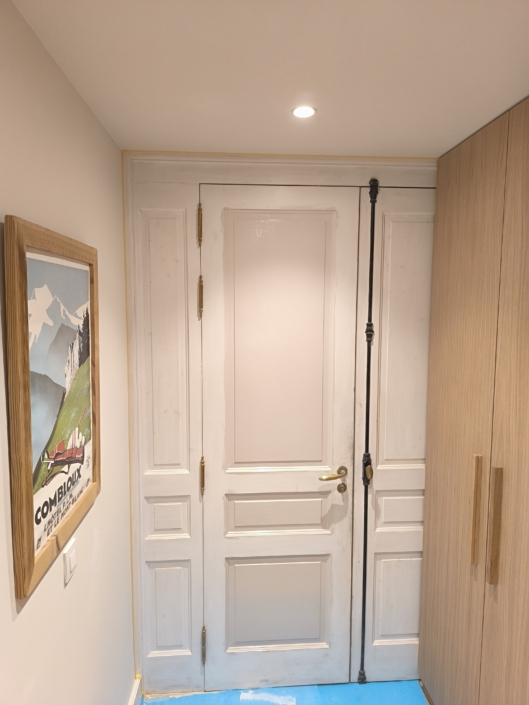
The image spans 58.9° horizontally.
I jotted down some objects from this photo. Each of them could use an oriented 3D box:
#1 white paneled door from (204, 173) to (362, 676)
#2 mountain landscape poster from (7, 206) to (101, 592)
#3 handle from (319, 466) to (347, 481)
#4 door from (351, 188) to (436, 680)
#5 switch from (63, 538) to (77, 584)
[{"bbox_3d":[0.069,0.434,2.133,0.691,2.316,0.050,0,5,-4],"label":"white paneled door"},{"bbox_3d":[-0.523,0.092,1.226,0.028,0.771,0.562,0,5,-4],"label":"mountain landscape poster"},{"bbox_3d":[0.309,0.548,2.115,0.130,0.052,0.060,0,5,-4],"label":"handle"},{"bbox_3d":[0.609,0.433,2.170,0.390,2.316,0.050,0,5,-4],"label":"door"},{"bbox_3d":[-0.533,0.570,1.282,0.011,0.083,0.082,0,5,-4],"label":"switch"}]

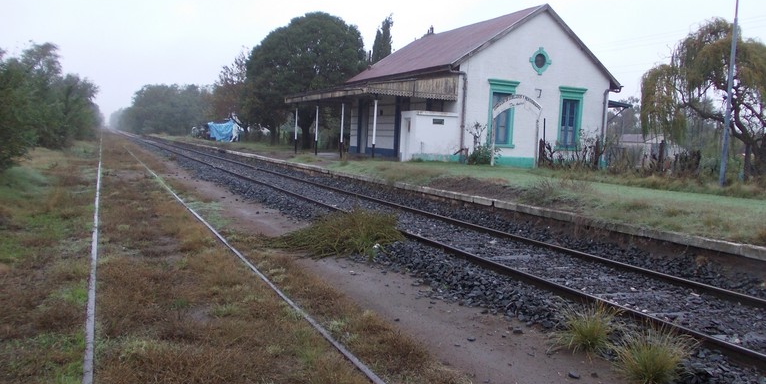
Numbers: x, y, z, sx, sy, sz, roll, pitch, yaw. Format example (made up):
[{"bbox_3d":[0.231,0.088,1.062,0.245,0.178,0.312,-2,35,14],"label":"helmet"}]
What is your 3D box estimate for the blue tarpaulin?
[{"bbox_3d":[-15.741,-5.928,60.000,2.700,2.100,1.100,2,5,-5],"label":"blue tarpaulin"}]

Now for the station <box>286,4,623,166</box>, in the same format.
[{"bbox_3d":[3.096,-5.668,34.468,14.200,7.650,13.400,1,5,-24],"label":"station"}]

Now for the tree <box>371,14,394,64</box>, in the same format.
[{"bbox_3d":[-0.370,-11.274,63.565,2.800,13.830,2.800,1,5,-24],"label":"tree"}]

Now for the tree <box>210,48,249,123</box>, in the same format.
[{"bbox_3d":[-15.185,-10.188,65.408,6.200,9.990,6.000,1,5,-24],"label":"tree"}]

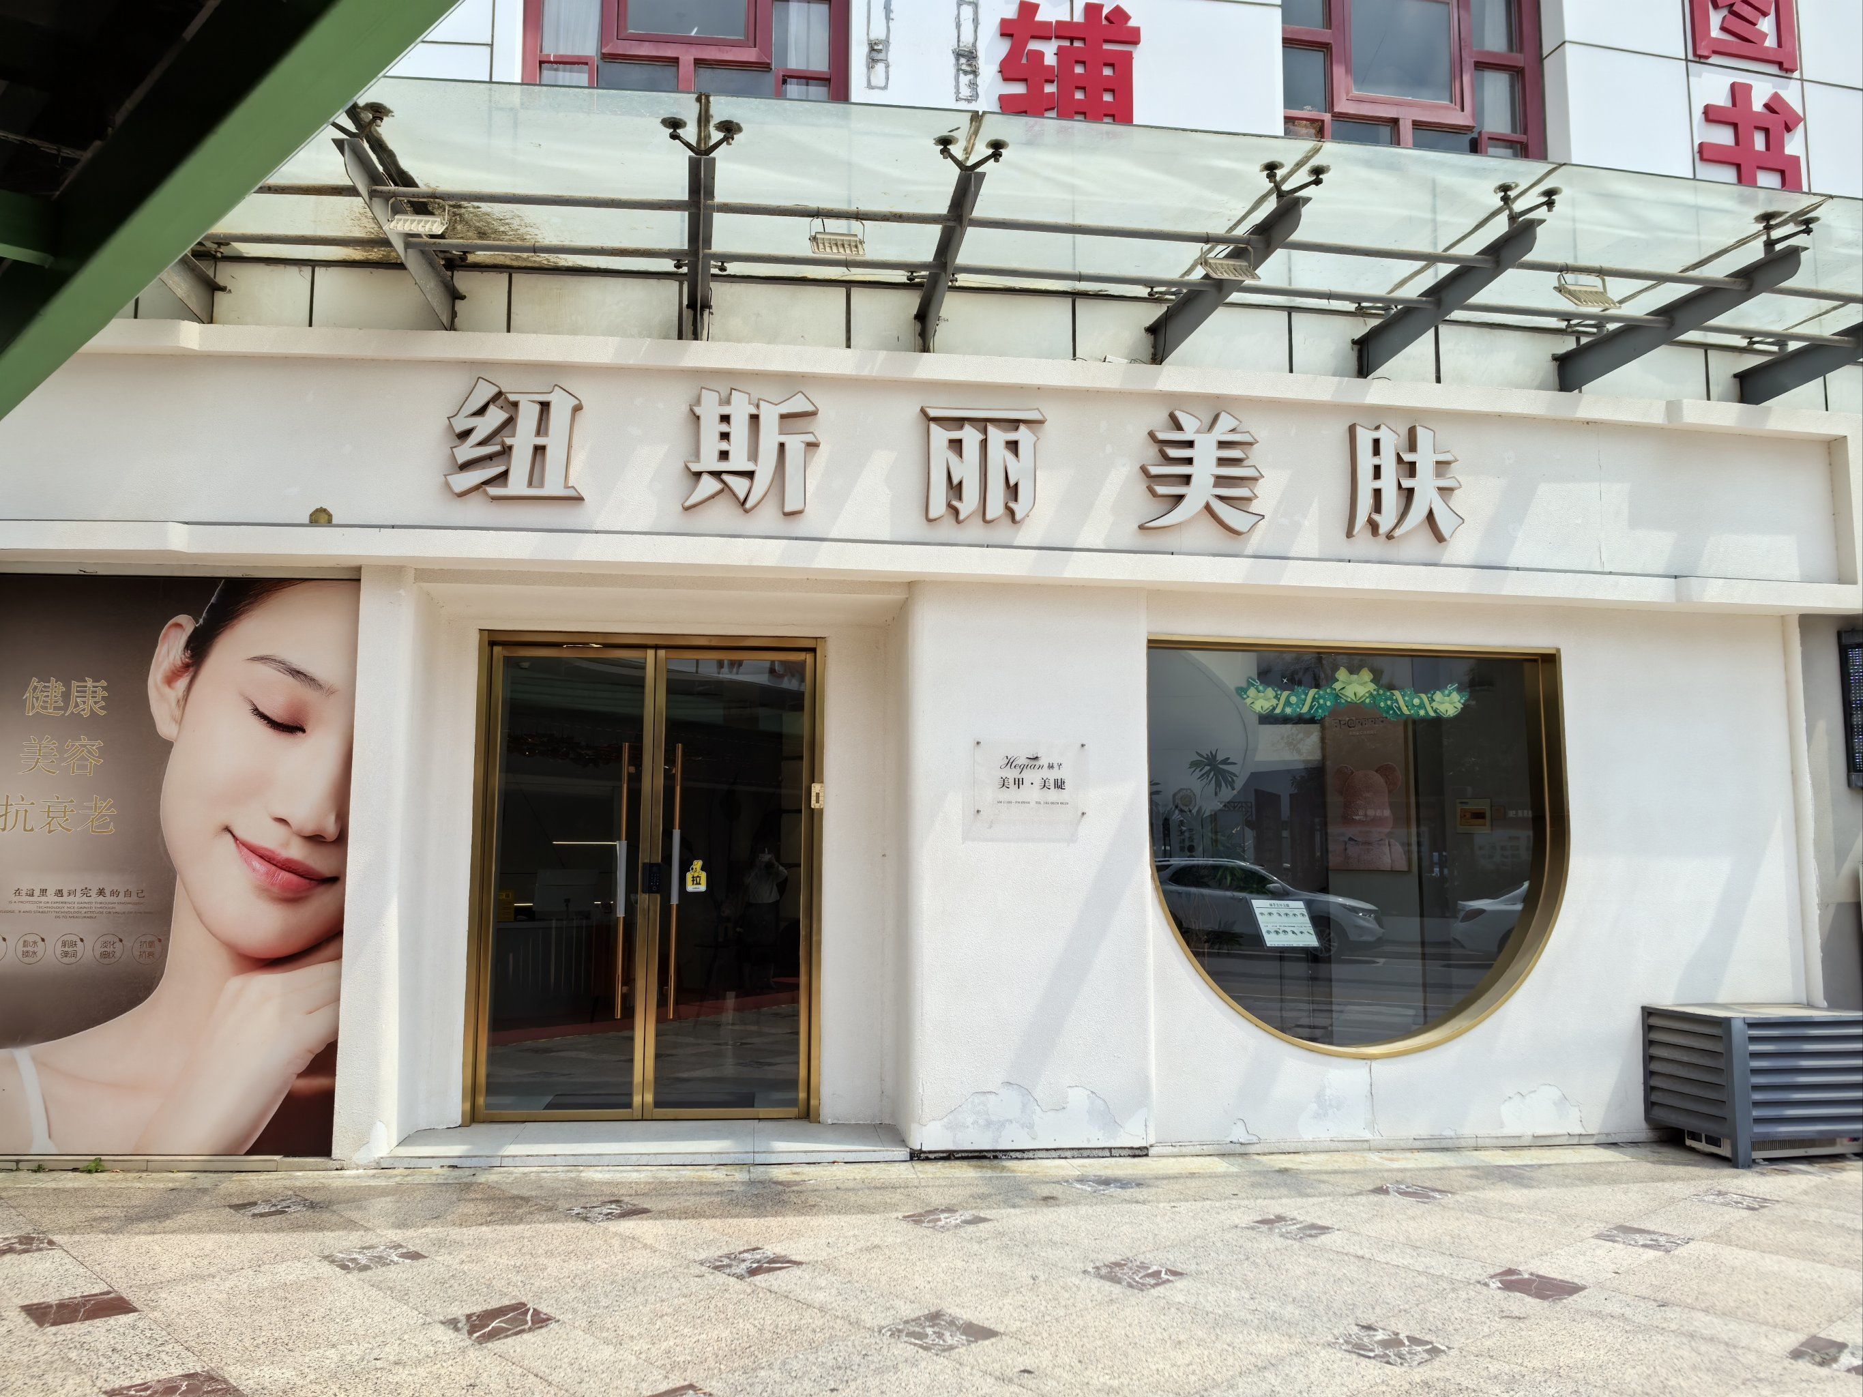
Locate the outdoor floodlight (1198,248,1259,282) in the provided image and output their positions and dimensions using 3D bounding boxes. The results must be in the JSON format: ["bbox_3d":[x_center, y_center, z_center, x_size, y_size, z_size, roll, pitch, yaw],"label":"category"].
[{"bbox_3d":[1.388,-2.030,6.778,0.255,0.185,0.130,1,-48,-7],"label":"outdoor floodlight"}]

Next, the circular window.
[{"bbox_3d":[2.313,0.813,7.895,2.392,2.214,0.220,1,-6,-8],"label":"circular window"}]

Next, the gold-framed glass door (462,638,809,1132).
[{"bbox_3d":[-1.554,0.967,7.896,1.857,2.619,0.100,1,-6,-6],"label":"gold-framed glass door"}]

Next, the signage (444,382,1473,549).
[{"bbox_3d":[0.233,-1.199,7.436,5.232,0.665,0.100,1,-6,-7],"label":"signage"}]

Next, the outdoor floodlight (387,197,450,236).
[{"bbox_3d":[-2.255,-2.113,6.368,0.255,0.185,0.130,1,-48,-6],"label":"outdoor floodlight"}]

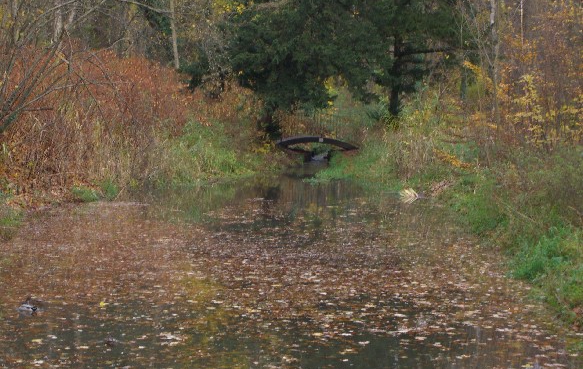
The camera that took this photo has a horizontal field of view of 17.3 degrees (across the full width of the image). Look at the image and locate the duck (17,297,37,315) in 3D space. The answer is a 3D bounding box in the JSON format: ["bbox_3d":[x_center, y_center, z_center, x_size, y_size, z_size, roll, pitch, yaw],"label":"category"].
[{"bbox_3d":[-4.470,2.054,32.500,0.420,0.200,0.200,2,3,33],"label":"duck"}]

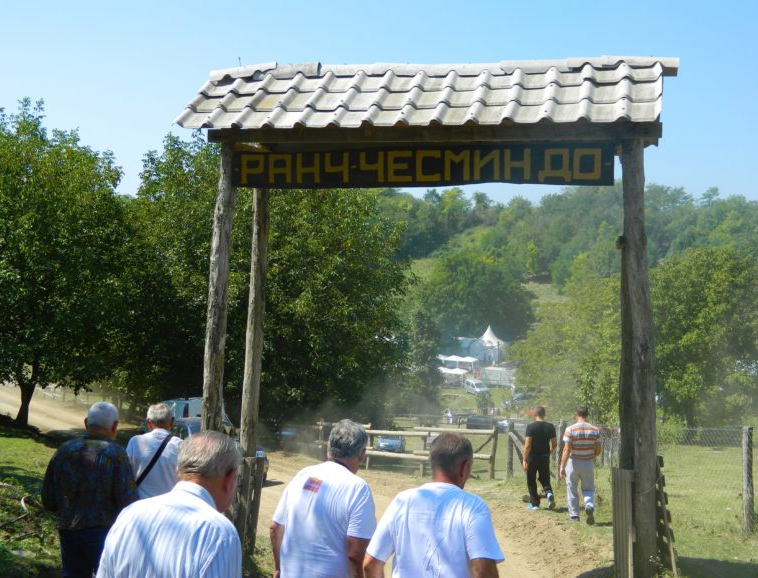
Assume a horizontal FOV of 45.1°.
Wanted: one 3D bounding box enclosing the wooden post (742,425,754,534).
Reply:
[{"bbox_3d":[5.103,2.638,12.600,0.150,1.470,0.150,2,-6,0],"label":"wooden post"}]

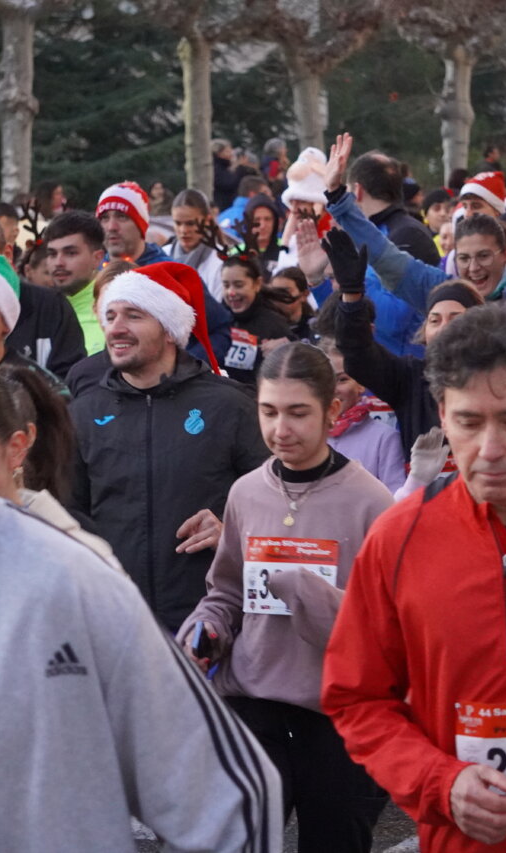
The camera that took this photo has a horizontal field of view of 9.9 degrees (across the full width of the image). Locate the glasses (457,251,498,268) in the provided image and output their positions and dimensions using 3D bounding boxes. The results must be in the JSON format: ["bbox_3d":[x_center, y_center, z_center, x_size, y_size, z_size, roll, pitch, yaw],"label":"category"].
[{"bbox_3d":[0.709,-0.522,9.050,0.138,0.045,0.140,8,6,17],"label":"glasses"}]

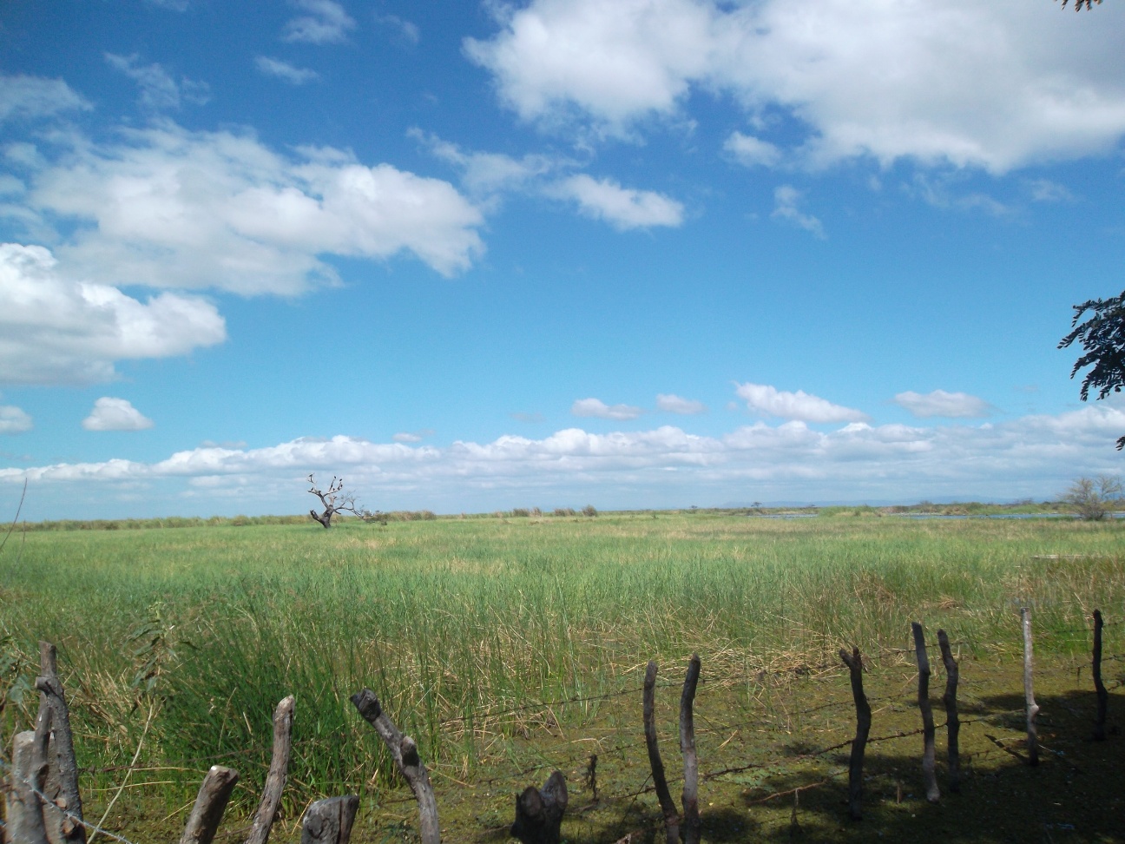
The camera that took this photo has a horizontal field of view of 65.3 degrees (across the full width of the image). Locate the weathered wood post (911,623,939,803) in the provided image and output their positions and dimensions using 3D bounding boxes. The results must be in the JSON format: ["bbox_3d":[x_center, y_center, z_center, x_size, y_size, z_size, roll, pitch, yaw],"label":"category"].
[{"bbox_3d":[2.567,2.046,6.200,0.130,1.220,0.110,-3,-6,22],"label":"weathered wood post"}]

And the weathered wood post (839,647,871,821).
[{"bbox_3d":[1.962,2.075,5.869,0.170,1.112,0.130,-3,-6,18],"label":"weathered wood post"}]

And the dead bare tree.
[{"bbox_3d":[-27.291,9.518,105.000,6.700,6.600,5.200,1,-6,-15],"label":"dead bare tree"}]

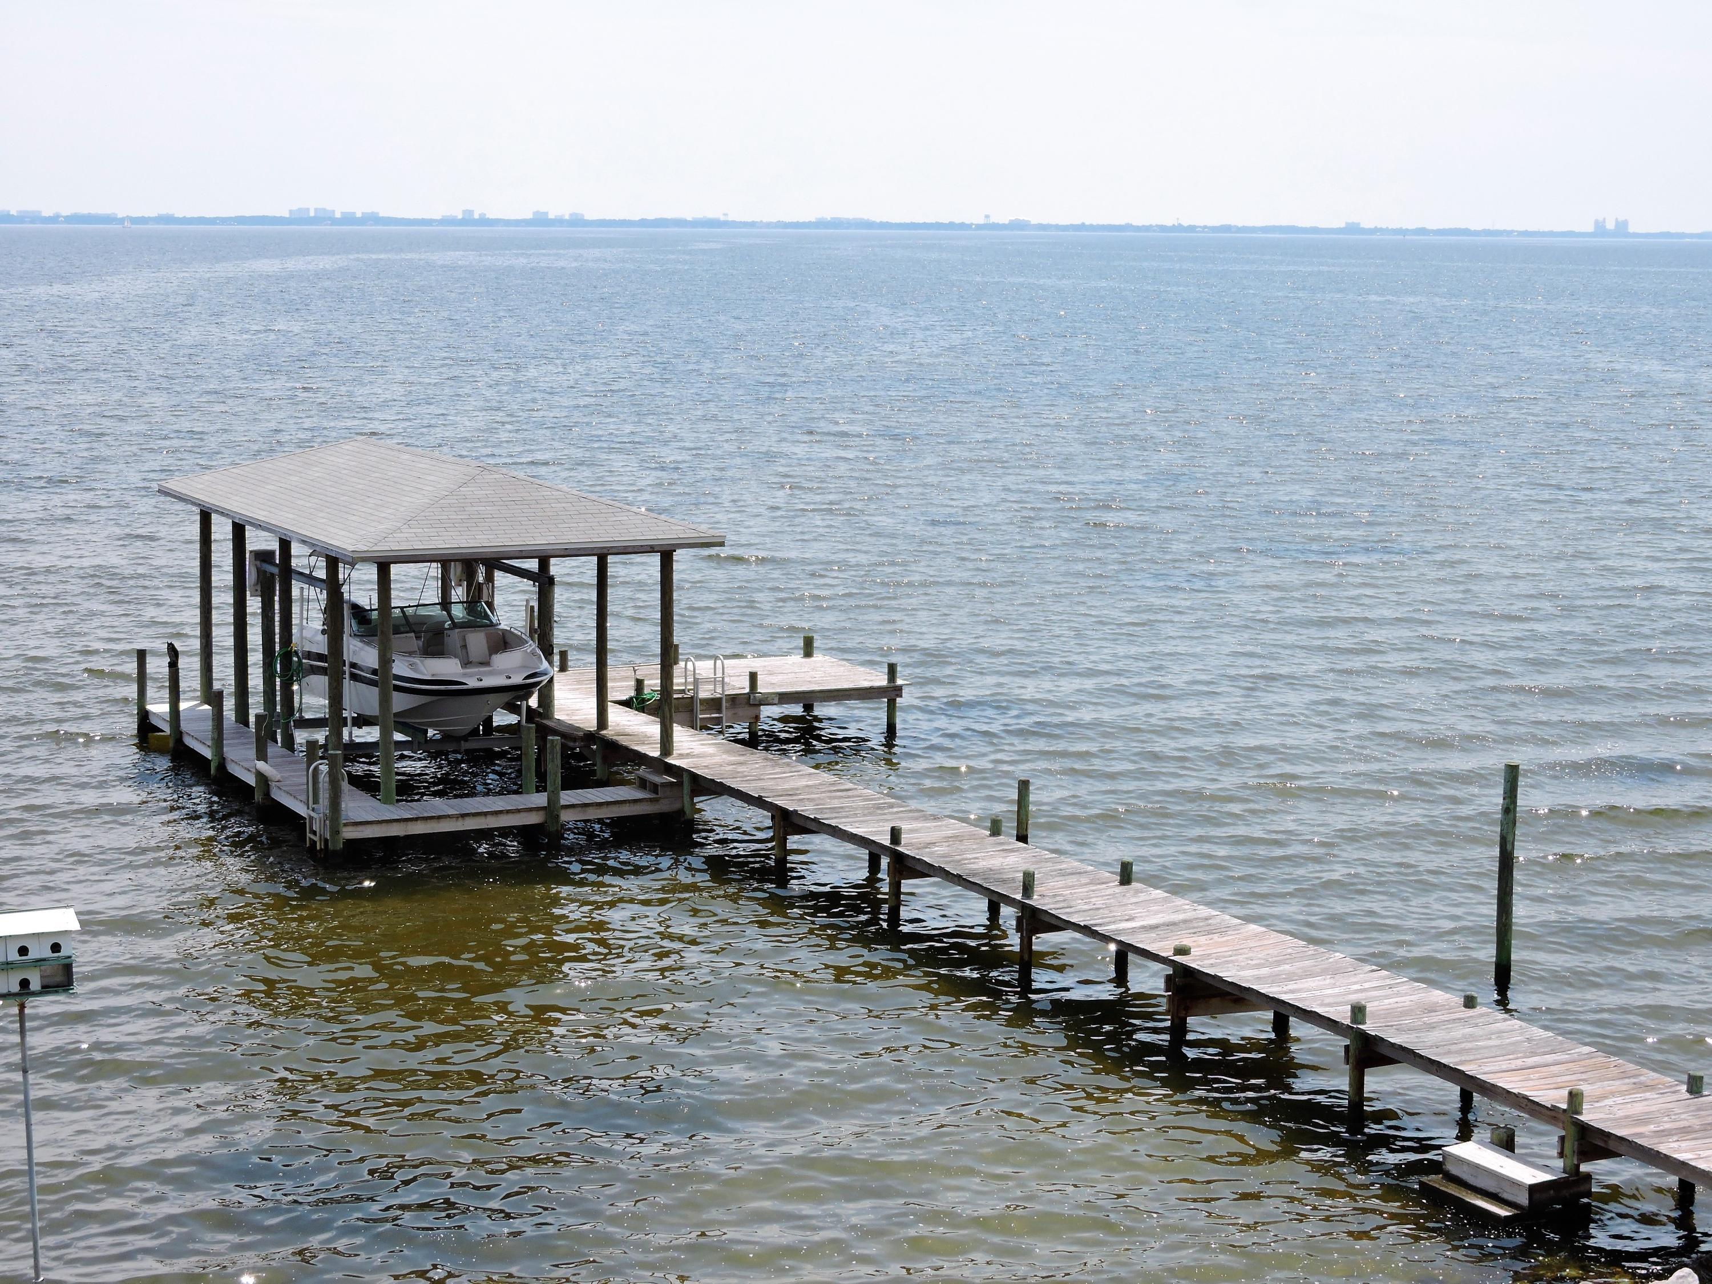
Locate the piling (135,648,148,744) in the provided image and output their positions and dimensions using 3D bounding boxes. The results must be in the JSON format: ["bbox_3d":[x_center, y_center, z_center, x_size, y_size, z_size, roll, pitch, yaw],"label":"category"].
[{"bbox_3d":[-11.270,0.826,50.642,0.160,1.454,0.160,-3,8,-25],"label":"piling"}]

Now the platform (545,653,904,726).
[{"bbox_3d":[-2.323,0.831,51.671,5.400,0.530,3.700,-3,8,-25],"label":"platform"}]

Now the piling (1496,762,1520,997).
[{"bbox_3d":[6.964,2.511,34.357,0.165,2.497,0.165,0,7,0],"label":"piling"}]

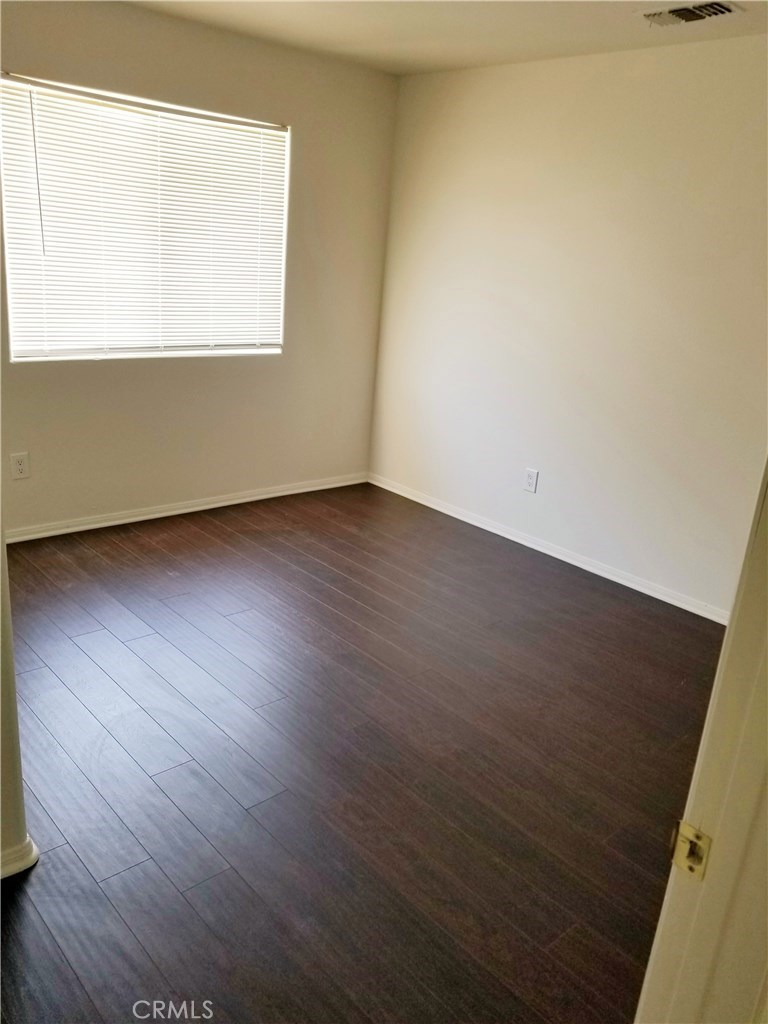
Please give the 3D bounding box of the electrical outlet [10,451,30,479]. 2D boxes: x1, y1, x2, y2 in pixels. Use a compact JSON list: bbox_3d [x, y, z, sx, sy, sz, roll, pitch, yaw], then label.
[{"bbox_3d":[-1.705,-0.216,3.612,0.080,0.122,0.012,-13,25,-41],"label":"electrical outlet"}]

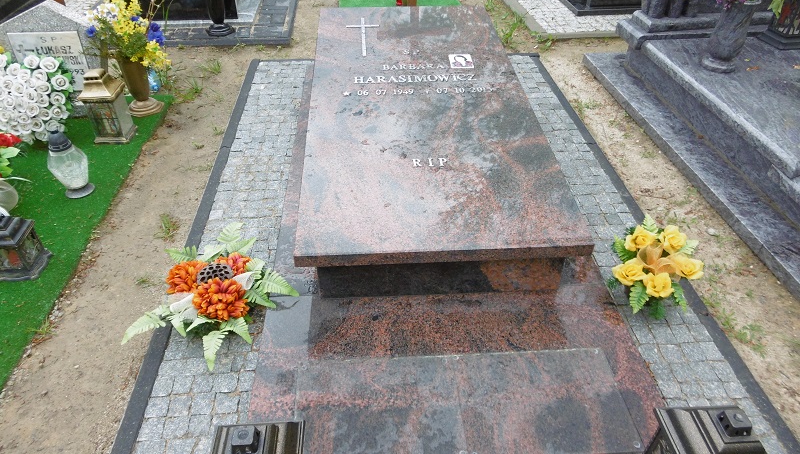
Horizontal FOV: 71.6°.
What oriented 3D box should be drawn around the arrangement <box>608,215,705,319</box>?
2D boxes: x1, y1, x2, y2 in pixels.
[{"bbox_3d":[0.756,0.110,1.683,0.287,0.189,0.305,-2,38,-3],"label":"arrangement"}]

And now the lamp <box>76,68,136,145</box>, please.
[{"bbox_3d":[-1.282,-0.539,2.413,0.152,0.315,0.156,0,38,0],"label":"lamp"}]

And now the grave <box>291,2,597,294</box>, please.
[{"bbox_3d":[0.070,-0.430,2.183,0.812,0.336,1.702,-2,38,-3],"label":"grave"}]

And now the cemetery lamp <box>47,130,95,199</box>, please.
[{"bbox_3d":[-1.245,-0.246,2.087,0.129,0.260,0.129,-2,38,-3],"label":"cemetery lamp"}]

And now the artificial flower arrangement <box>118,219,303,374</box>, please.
[{"bbox_3d":[-0.529,0.167,1.618,0.451,0.165,0.500,-2,38,-3],"label":"artificial flower arrangement"}]

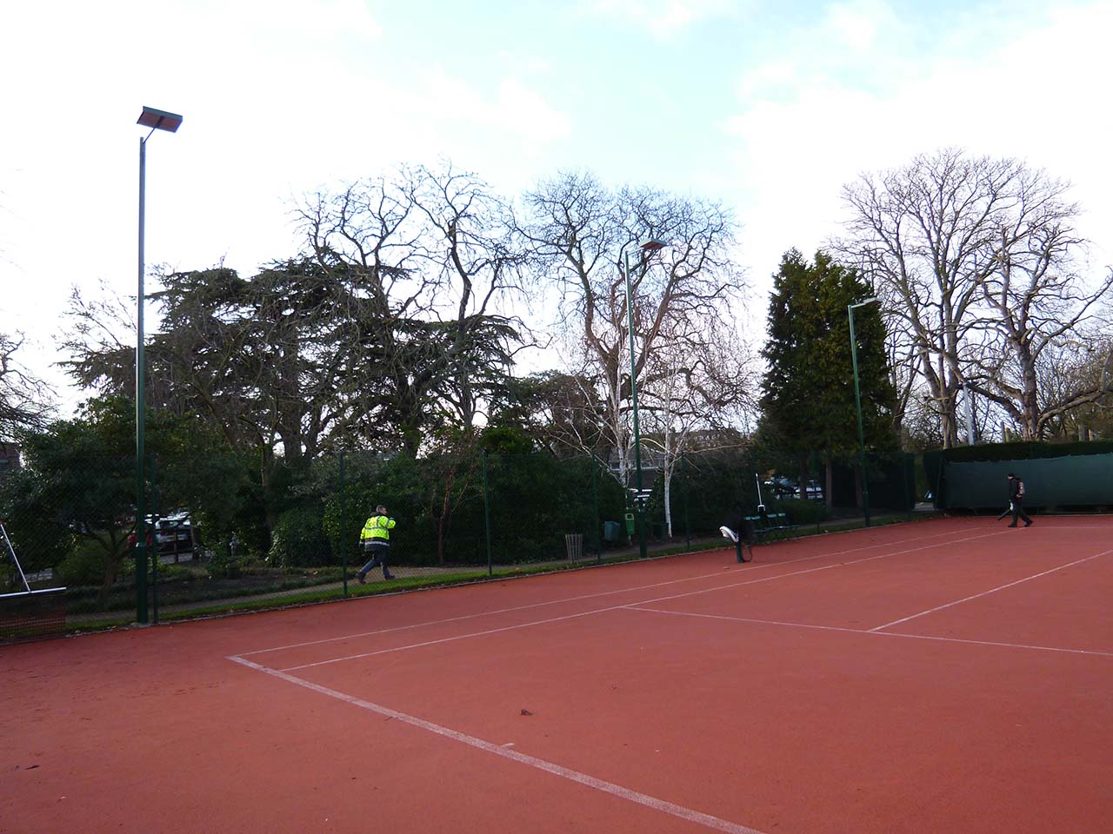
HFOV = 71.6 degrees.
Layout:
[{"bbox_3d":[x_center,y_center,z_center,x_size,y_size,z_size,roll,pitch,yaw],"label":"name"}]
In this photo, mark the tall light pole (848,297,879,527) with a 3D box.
[{"bbox_3d":[11.740,-0.143,28.732,0.620,8.500,1.320,2,-7,-41],"label":"tall light pole"}]

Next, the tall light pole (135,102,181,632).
[{"bbox_3d":[-6.744,-0.840,12.872,0.620,8.500,1.320,2,-7,-41],"label":"tall light pole"}]

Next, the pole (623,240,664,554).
[{"bbox_3d":[2.475,-0.482,20.511,0.620,8.450,1.320,2,-7,-41],"label":"pole"}]

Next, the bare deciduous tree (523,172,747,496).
[{"bbox_3d":[4.021,-3.537,39.000,11.000,18.000,10.500,-3,-5,6],"label":"bare deciduous tree"}]

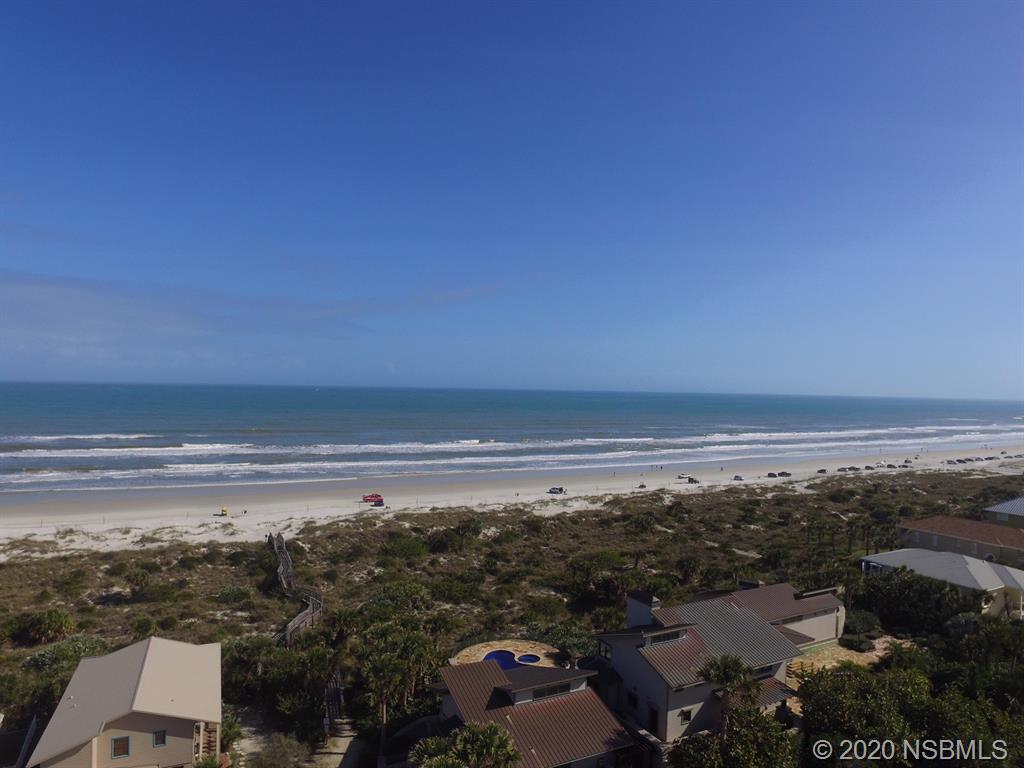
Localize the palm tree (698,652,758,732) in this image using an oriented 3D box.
[{"bbox_3d":[16.377,24.285,44.946,4.400,6.900,4.400,1,-1,-28],"label":"palm tree"}]

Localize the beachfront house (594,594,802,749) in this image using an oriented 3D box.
[{"bbox_3d":[16.690,23.968,53.031,15.200,7.700,11.200,1,-1,-28],"label":"beachfront house"}]

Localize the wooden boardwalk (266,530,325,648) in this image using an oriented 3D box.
[{"bbox_3d":[-32.159,27.401,83.115,6.200,2.800,46.000,1,-1,-28],"label":"wooden boardwalk"}]

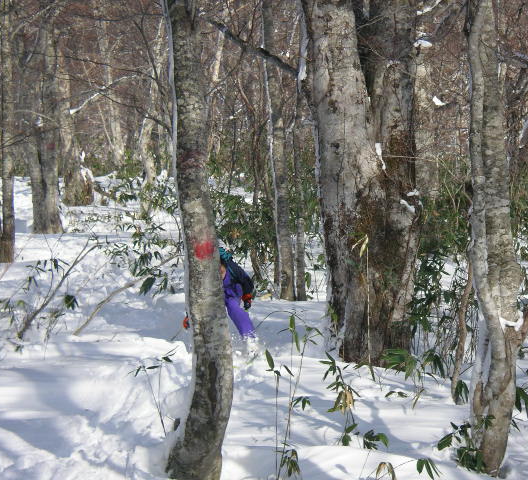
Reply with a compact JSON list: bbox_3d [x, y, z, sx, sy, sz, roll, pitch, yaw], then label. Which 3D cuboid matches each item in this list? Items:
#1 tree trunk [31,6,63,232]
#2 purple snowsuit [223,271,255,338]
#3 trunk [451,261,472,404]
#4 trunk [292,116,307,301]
[{"bbox_3d":[-4.298,-2.322,38.000,0.580,4.450,0.550,0,2,0],"label":"tree trunk"},{"bbox_3d":[-0.369,0.660,20.000,0.550,0.900,0.450,2,3,37],"label":"purple snowsuit"},{"bbox_3d":[1.438,0.673,14.000,0.120,1.060,0.100,5,2,0],"label":"trunk"},{"bbox_3d":[0.425,-0.377,23.000,0.130,2.200,0.120,-3,2,0],"label":"trunk"}]

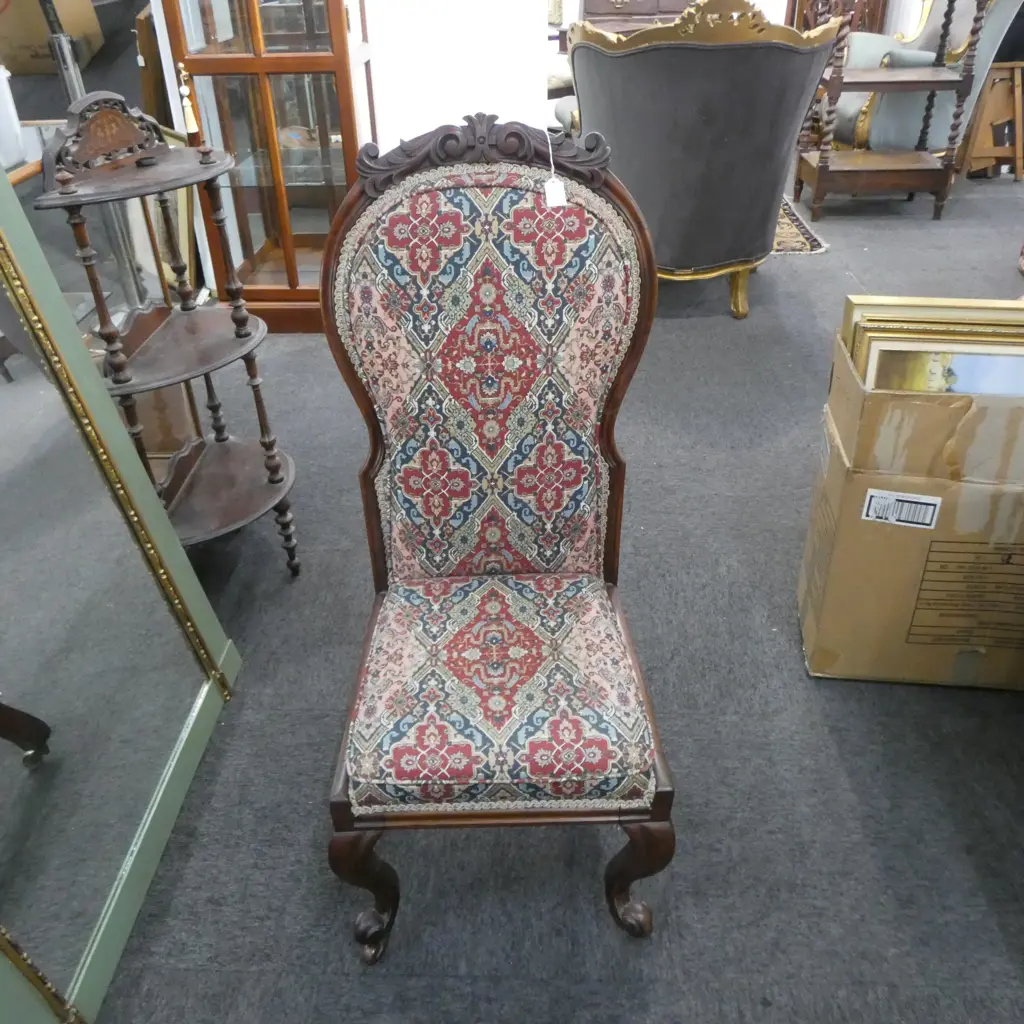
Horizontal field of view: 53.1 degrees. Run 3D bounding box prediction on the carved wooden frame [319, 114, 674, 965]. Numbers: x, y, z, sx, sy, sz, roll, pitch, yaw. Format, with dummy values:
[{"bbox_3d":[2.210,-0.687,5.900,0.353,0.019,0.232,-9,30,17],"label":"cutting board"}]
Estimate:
[{"bbox_3d":[-0.022,0.058,1.481,0.493,1.068,0.649,-2,35,-1],"label":"carved wooden frame"}]

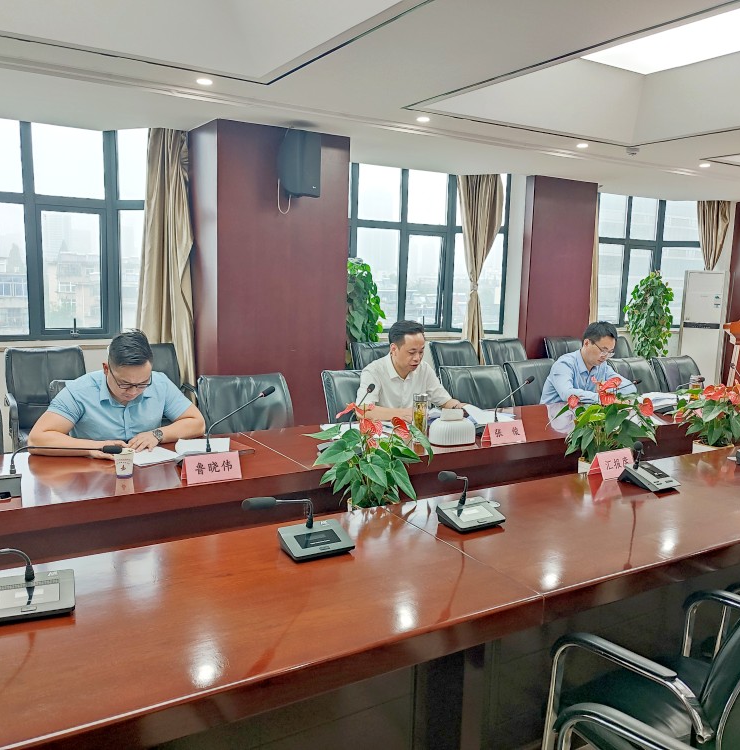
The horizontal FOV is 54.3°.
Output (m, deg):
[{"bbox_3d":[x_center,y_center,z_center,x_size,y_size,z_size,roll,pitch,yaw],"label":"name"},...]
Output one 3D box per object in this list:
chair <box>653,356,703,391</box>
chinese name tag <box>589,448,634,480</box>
[{"bbox_3d":[2.515,0.359,5.572,0.580,0.960,0.620,-3,9,-31],"label":"chair"},{"bbox_3d":[0.990,0.358,2.940,0.201,0.103,0.087,-3,9,-31],"label":"chinese name tag"}]

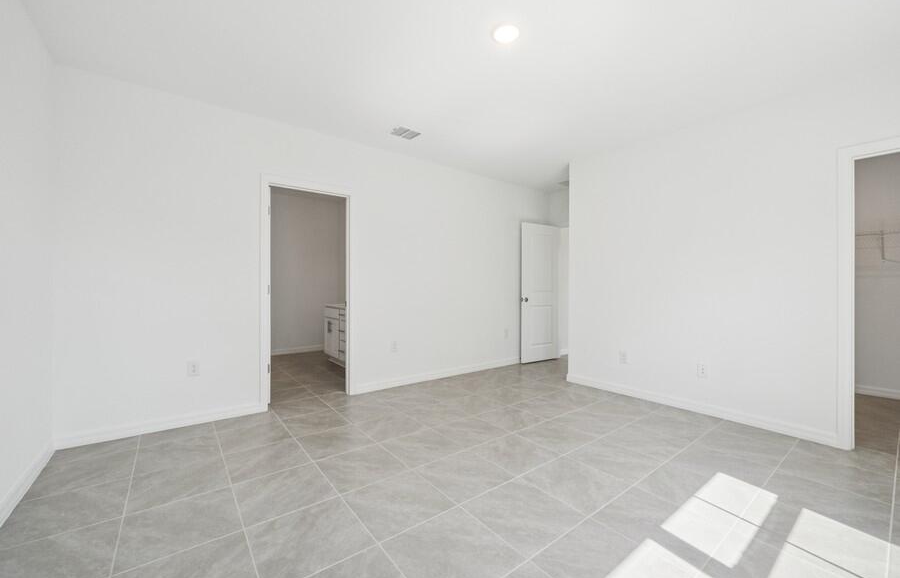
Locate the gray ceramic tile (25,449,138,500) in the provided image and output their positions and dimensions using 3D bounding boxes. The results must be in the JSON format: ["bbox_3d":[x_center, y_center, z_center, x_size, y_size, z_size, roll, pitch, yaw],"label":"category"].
[{"bbox_3d":[-2.153,1.095,1.923,0.435,0.010,0.435,0,0,-38],"label":"gray ceramic tile"}]

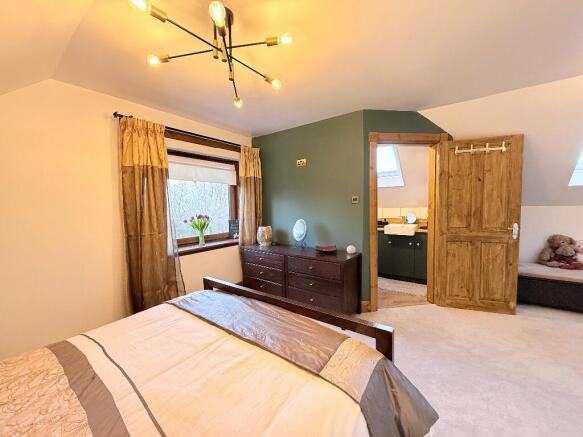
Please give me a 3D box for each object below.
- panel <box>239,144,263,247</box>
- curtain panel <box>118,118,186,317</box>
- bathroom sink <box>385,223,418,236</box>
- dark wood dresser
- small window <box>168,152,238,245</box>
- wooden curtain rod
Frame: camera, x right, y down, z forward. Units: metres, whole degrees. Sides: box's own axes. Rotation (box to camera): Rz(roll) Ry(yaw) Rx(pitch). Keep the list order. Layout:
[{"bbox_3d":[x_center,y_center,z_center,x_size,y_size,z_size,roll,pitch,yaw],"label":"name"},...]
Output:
[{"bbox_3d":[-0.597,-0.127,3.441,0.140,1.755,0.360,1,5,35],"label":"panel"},{"bbox_3d":[-1.354,0.127,2.347,0.160,2.065,0.450,1,5,35],"label":"curtain panel"},{"bbox_3d":[1.807,0.199,3.857,0.450,0.140,0.420,1,5,35],"label":"bathroom sink"},{"bbox_3d":[0.058,0.763,2.998,1.525,0.718,0.455,1,5,35],"label":"dark wood dresser"},{"bbox_3d":[-1.096,-0.183,2.934,0.120,1.155,1.170,1,5,35],"label":"small window"},{"bbox_3d":[-1.038,-0.942,2.734,0.055,0.055,1.700,1,5,35],"label":"wooden curtain rod"}]

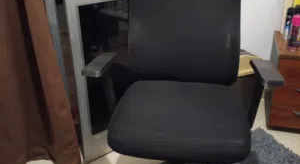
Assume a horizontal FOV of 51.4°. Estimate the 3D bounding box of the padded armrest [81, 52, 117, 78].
[{"bbox_3d":[-0.193,-0.065,1.231,0.073,0.030,0.210,5,25,13],"label":"padded armrest"}]

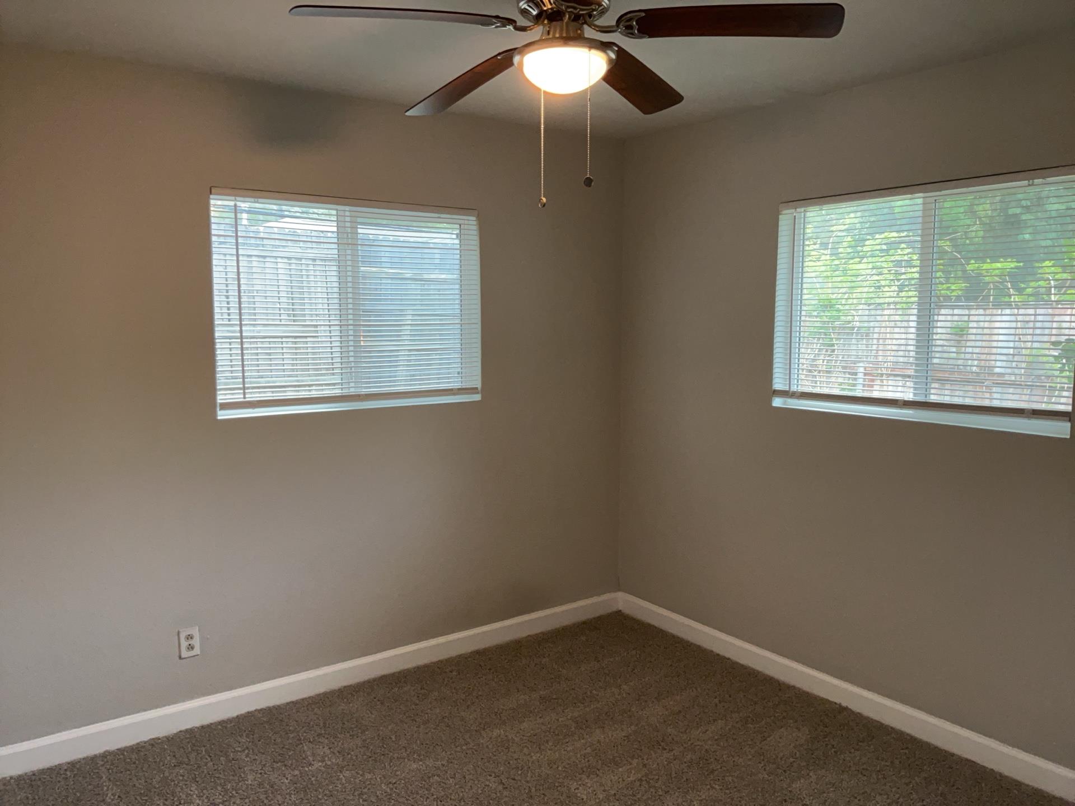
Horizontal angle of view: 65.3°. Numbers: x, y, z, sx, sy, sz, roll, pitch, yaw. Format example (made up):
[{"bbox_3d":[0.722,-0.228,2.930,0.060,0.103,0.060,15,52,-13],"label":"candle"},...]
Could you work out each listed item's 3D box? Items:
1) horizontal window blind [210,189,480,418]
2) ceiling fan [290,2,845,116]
[{"bbox_3d":[-0.752,-0.403,3.465,1.155,0.852,0.100,-4,7,-36],"label":"horizontal window blind"},{"bbox_3d":[0.069,-0.937,2.032,1.270,0.335,1.250,0,6,-4],"label":"ceiling fan"}]

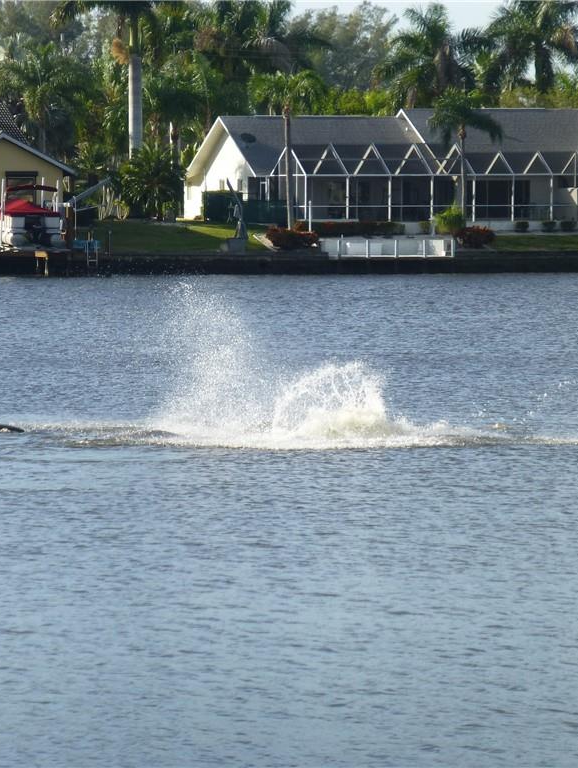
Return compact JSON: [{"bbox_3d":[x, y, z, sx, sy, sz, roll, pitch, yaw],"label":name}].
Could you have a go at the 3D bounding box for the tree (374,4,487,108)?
[{"bbox_3d":[7.981,-15.482,312.000,6.430,11.844,6.430,0,2,0],"label":"tree"}]

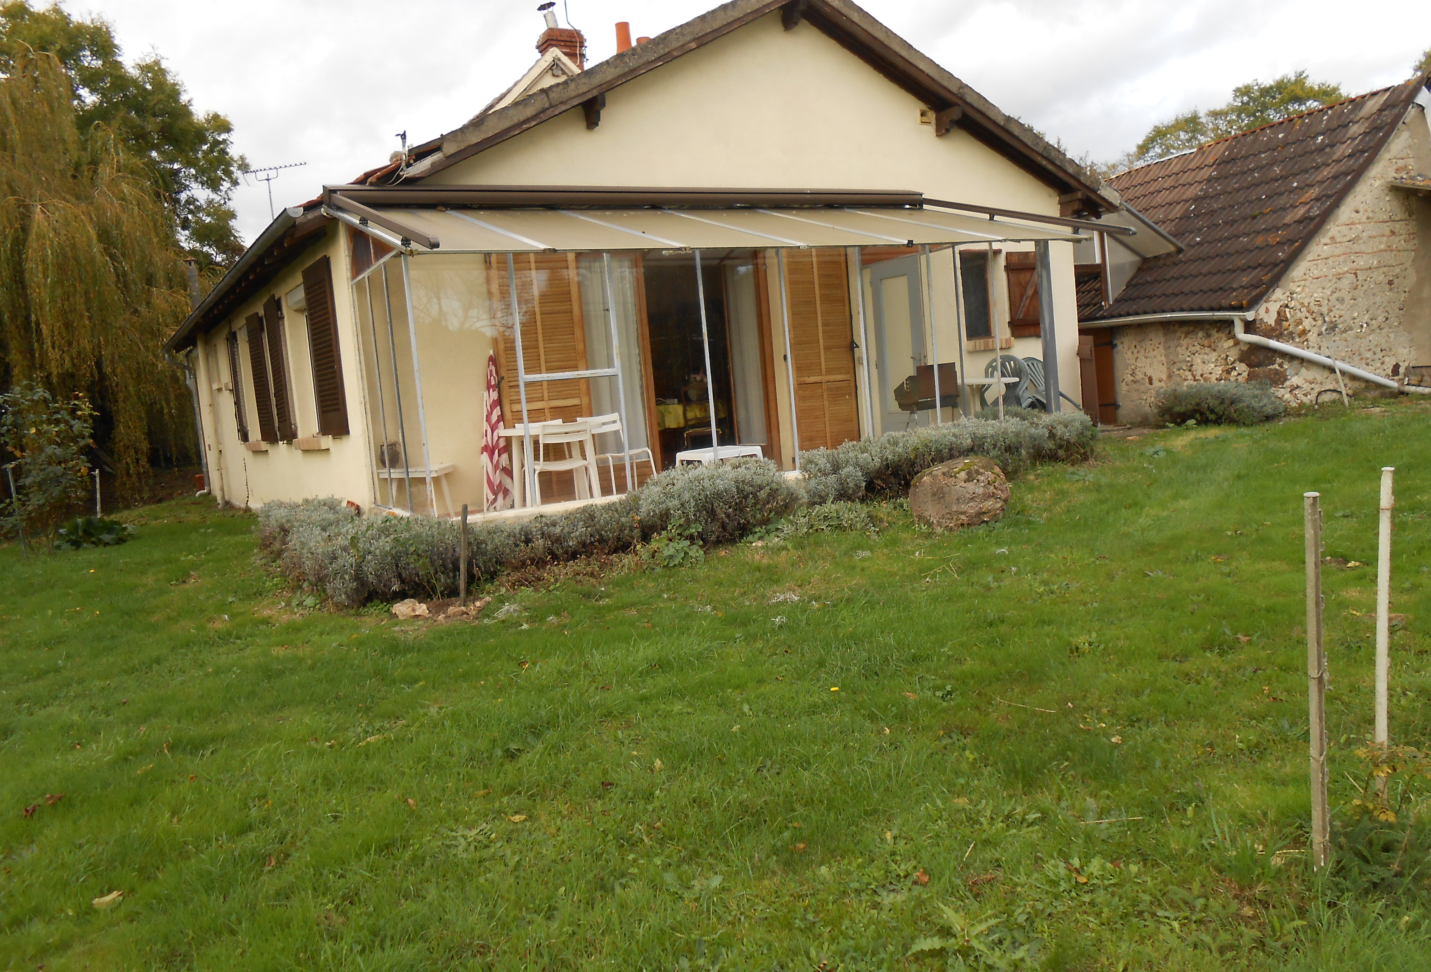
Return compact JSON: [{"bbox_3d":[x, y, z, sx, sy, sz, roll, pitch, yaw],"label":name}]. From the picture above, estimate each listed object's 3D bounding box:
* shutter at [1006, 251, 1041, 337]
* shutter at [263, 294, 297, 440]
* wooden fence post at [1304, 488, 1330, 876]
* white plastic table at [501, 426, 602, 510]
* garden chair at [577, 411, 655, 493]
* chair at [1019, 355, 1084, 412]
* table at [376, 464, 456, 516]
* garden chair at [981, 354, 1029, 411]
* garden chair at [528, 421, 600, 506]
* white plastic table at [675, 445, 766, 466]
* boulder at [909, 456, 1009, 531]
[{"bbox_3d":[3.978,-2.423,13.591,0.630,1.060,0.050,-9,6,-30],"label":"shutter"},{"bbox_3d":[-4.311,-1.143,10.637,0.050,1.360,0.700,-9,6,-30],"label":"shutter"},{"bbox_3d":[1.652,0.547,2.954,0.041,1.057,0.041,-2,6,20],"label":"wooden fence post"},{"bbox_3d":[-1.273,-0.090,8.588,0.730,0.730,0.730,-7,6,-20],"label":"white plastic table"},{"bbox_3d":[-0.872,-0.213,9.201,0.430,0.785,0.520,-8,6,-30],"label":"garden chair"},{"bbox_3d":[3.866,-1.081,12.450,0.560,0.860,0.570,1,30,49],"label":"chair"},{"bbox_3d":[-2.615,0.049,9.416,0.520,0.460,0.760,-6,5,-9],"label":"table"},{"bbox_3d":[2.871,-0.777,10.609,0.510,0.940,0.540,-3,6,20],"label":"garden chair"},{"bbox_3d":[-1.178,-0.087,8.218,0.430,0.775,0.510,-8,6,-22],"label":"garden chair"},{"bbox_3d":[0.027,-0.126,9.562,0.580,0.390,0.630,-9,6,-30],"label":"white plastic table"},{"bbox_3d":[1.719,0.051,7.600,0.670,0.470,0.580,-4,5,12],"label":"boulder"}]

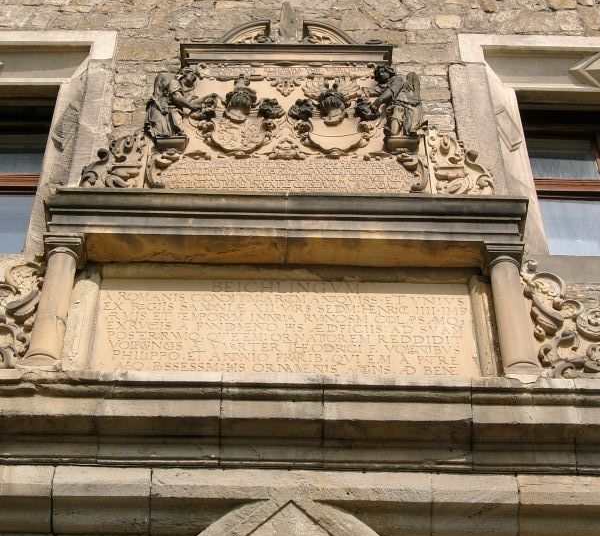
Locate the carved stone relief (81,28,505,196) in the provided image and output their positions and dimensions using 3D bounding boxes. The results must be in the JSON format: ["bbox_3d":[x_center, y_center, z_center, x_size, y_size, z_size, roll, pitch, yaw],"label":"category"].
[{"bbox_3d":[-0.059,-0.894,7.896,2.061,1.958,0.225,1,-50,-1],"label":"carved stone relief"}]

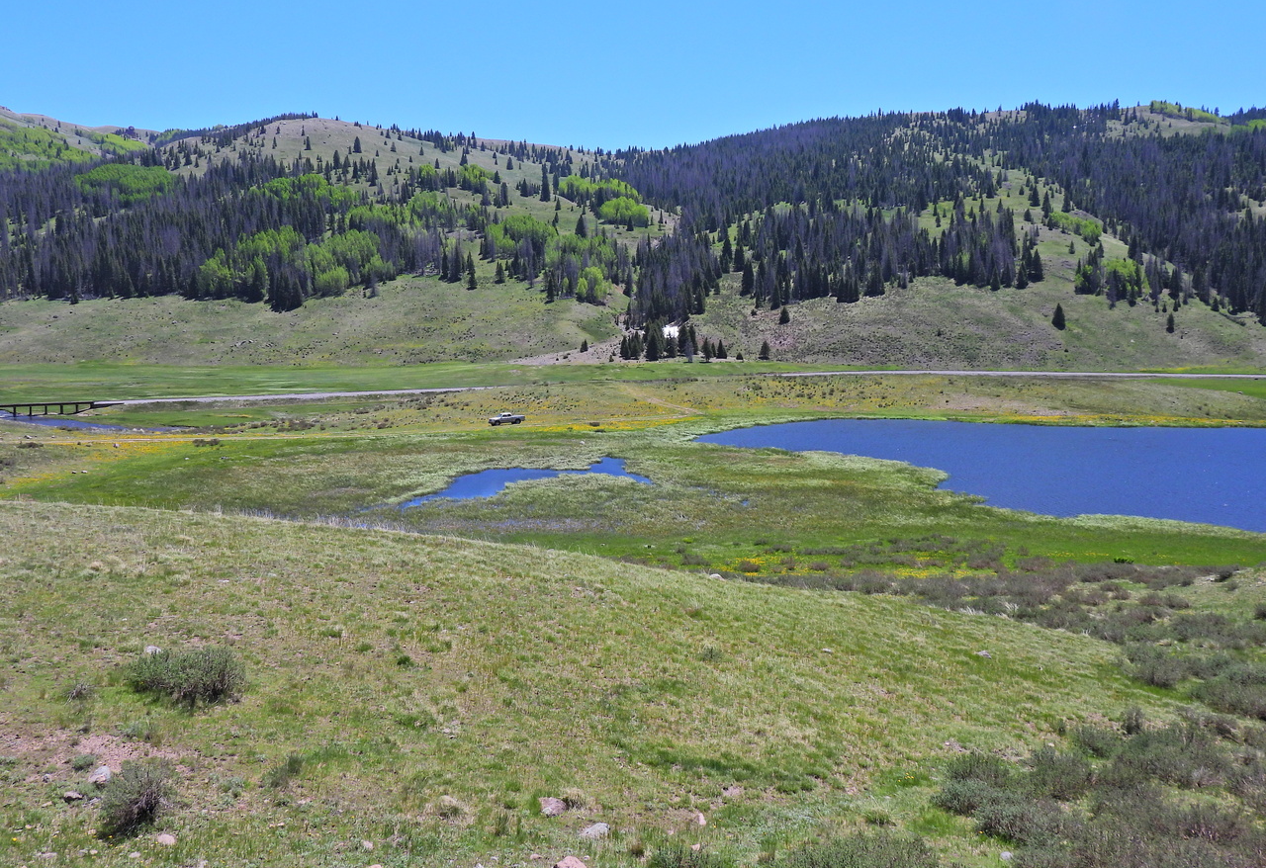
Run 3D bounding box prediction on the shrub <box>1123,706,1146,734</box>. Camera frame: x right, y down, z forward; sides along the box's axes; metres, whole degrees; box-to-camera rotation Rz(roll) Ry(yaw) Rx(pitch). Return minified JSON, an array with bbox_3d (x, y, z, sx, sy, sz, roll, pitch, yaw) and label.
[{"bbox_3d":[8.100,4.630,19.500,0.390,0.450,0.380,0,5,0],"label":"shrub"}]

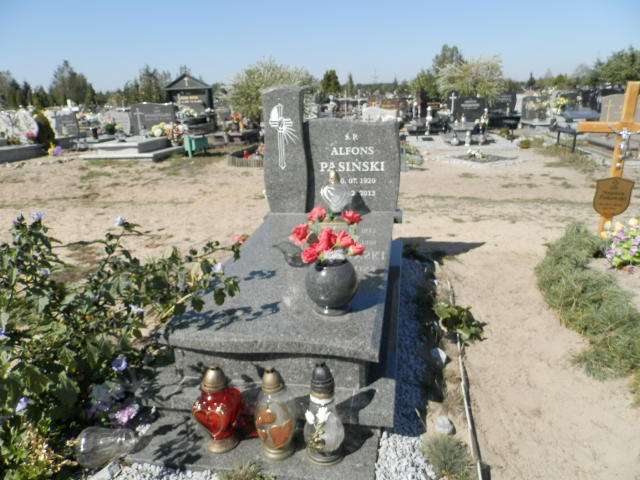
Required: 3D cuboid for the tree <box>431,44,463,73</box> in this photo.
[{"bbox_3d":[10.061,-12.911,36.727,2.700,4.856,2.600,2,18,11],"label":"tree"}]

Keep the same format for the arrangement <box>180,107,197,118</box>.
[{"bbox_3d":[-4.346,-4.234,15.350,0.531,0.383,0.478,-6,18,-14],"label":"arrangement"}]

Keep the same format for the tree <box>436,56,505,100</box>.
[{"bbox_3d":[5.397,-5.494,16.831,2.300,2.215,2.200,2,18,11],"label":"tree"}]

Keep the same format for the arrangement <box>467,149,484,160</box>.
[{"bbox_3d":[3.230,-1.786,9.600,0.360,0.200,0.300,2,18,11],"label":"arrangement"}]

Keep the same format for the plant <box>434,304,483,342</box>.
[{"bbox_3d":[0.812,0.493,2.731,0.290,0.160,0.260,4,18,17],"label":"plant"}]

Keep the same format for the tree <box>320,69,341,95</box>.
[{"bbox_3d":[0.975,-12.244,38.069,1.565,3.381,1.565,-1,17,2],"label":"tree"}]

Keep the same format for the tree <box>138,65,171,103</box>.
[{"bbox_3d":[-14.278,-13.209,40.621,2.500,4.149,2.400,2,18,11],"label":"tree"}]

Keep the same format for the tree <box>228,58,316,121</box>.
[{"bbox_3d":[-1.686,-5.273,17.128,3.261,2.712,3.261,-3,17,-5],"label":"tree"}]

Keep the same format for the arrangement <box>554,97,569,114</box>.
[{"bbox_3d":[7.054,-3.928,13.500,0.410,0.520,0.380,2,18,11],"label":"arrangement"}]

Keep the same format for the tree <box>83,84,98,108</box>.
[{"bbox_3d":[-19.138,-11.691,39.014,1.351,2.720,1.351,-9,19,-24],"label":"tree"}]

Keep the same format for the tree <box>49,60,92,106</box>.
[{"bbox_3d":[-21.542,-13.323,40.694,3.300,4.637,3.200,2,18,11],"label":"tree"}]

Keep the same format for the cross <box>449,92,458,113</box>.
[{"bbox_3d":[3.639,-3.735,12.600,0.260,0.570,0.060,2,18,11],"label":"cross"}]

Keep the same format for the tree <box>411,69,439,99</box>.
[{"bbox_3d":[7.301,-10.489,32.583,2.115,3.006,2.115,2,18,12],"label":"tree"}]

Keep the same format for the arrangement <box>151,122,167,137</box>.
[{"bbox_3d":[-4.402,-3.047,12.744,0.441,0.374,0.397,-7,18,-17],"label":"arrangement"}]

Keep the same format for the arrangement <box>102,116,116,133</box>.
[{"bbox_3d":[-6.360,-3.497,14.052,0.426,0.499,0.426,-9,19,-22],"label":"arrangement"}]

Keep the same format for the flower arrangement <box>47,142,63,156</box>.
[{"bbox_3d":[-6.873,-2.356,12.025,0.416,0.355,0.375,-11,20,-28],"label":"flower arrangement"}]

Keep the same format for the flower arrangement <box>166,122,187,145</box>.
[{"bbox_3d":[-3.477,-2.569,11.200,0.430,0.560,0.420,2,18,11],"label":"flower arrangement"}]

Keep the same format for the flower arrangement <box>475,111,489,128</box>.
[{"bbox_3d":[4.088,-3.057,11.700,0.350,0.440,0.330,2,18,11],"label":"flower arrangement"}]

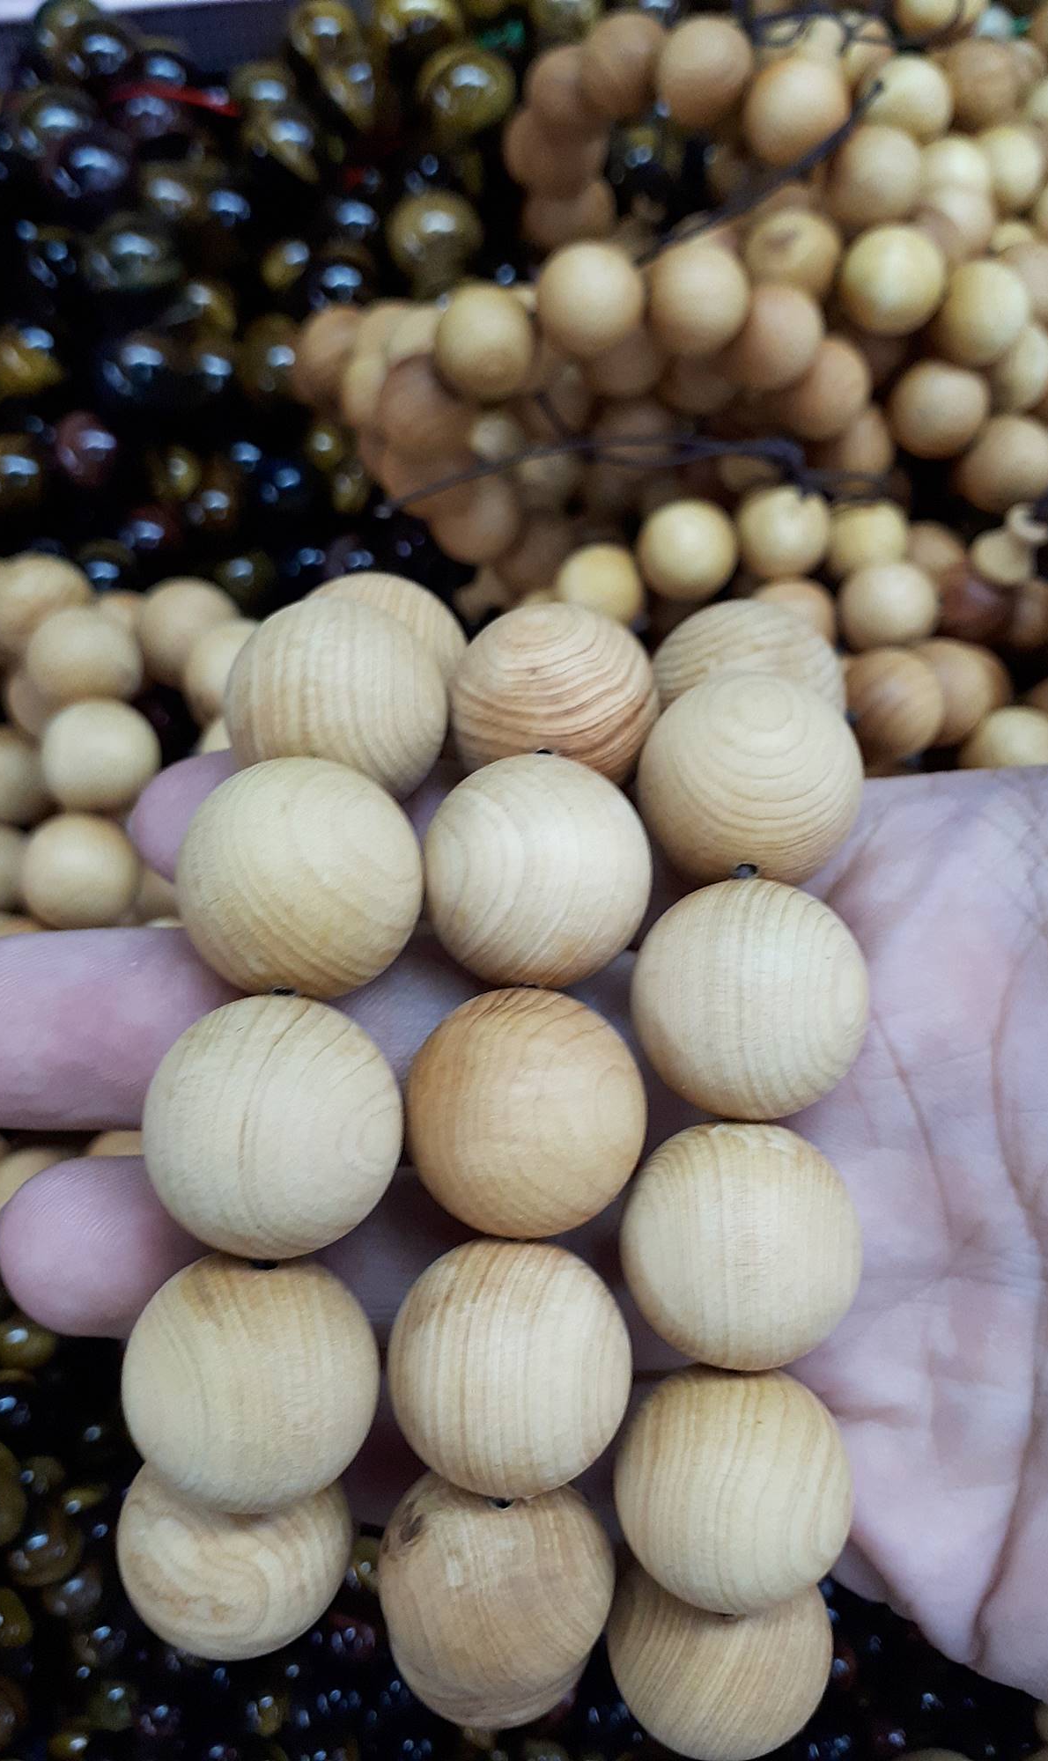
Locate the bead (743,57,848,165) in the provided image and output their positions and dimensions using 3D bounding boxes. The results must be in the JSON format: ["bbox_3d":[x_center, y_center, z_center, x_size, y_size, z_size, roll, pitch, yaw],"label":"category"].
[{"bbox_3d":[0.047,-0.133,0.239,0.017,0.017,0.017,0,57,0],"label":"bead"}]

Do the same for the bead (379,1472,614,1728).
[{"bbox_3d":[-0.002,0.061,0.118,0.020,0.020,0.020,0,63,0],"label":"bead"}]

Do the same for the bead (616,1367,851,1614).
[{"bbox_3d":[0.018,0.053,0.120,0.020,0.020,0.020,0,63,0],"label":"bead"}]

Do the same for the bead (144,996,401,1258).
[{"bbox_3d":[-0.020,0.019,0.108,0.020,0.020,0.020,0,57,0],"label":"bead"}]

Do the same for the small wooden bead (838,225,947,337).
[{"bbox_3d":[0.061,-0.100,0.229,0.017,0.017,0.017,0,57,0],"label":"small wooden bead"}]

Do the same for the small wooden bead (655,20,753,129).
[{"bbox_3d":[0.030,-0.134,0.228,0.016,0.016,0.016,0,58,0],"label":"small wooden bead"}]

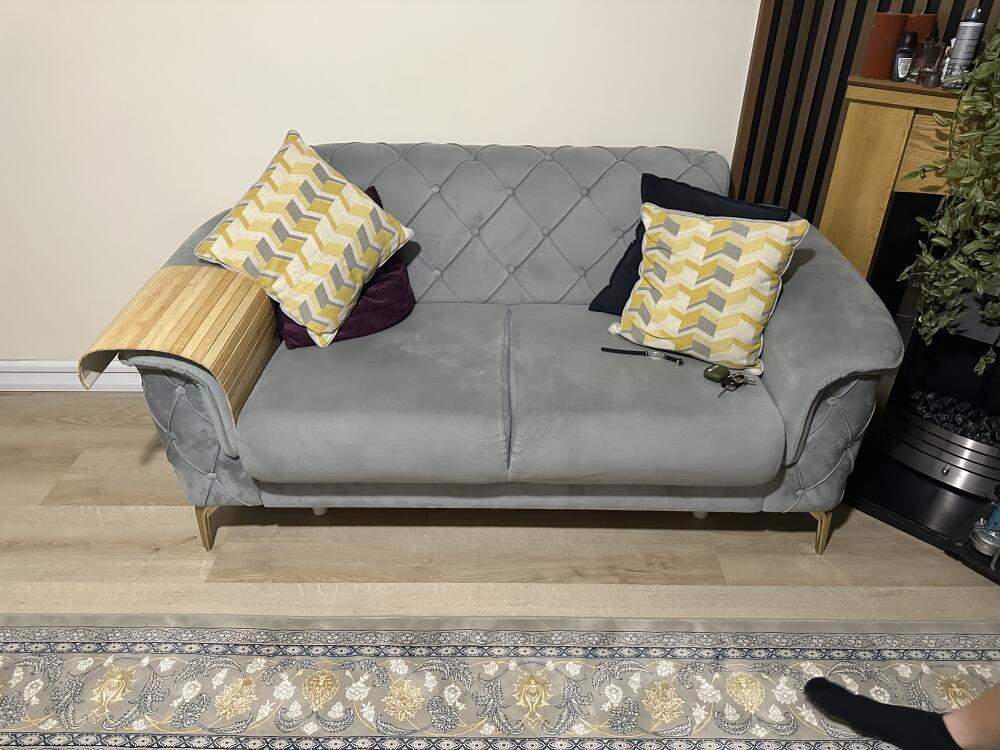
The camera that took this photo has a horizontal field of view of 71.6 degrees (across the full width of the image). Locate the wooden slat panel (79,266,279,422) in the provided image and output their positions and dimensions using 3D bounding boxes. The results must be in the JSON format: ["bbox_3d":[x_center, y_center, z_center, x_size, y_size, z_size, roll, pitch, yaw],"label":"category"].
[{"bbox_3d":[-0.754,-0.068,1.665,0.310,0.240,0.345,1,38,1],"label":"wooden slat panel"}]

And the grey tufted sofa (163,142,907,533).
[{"bbox_3d":[0.033,-0.103,1.851,1.720,0.870,0.820,0,29,0],"label":"grey tufted sofa"}]

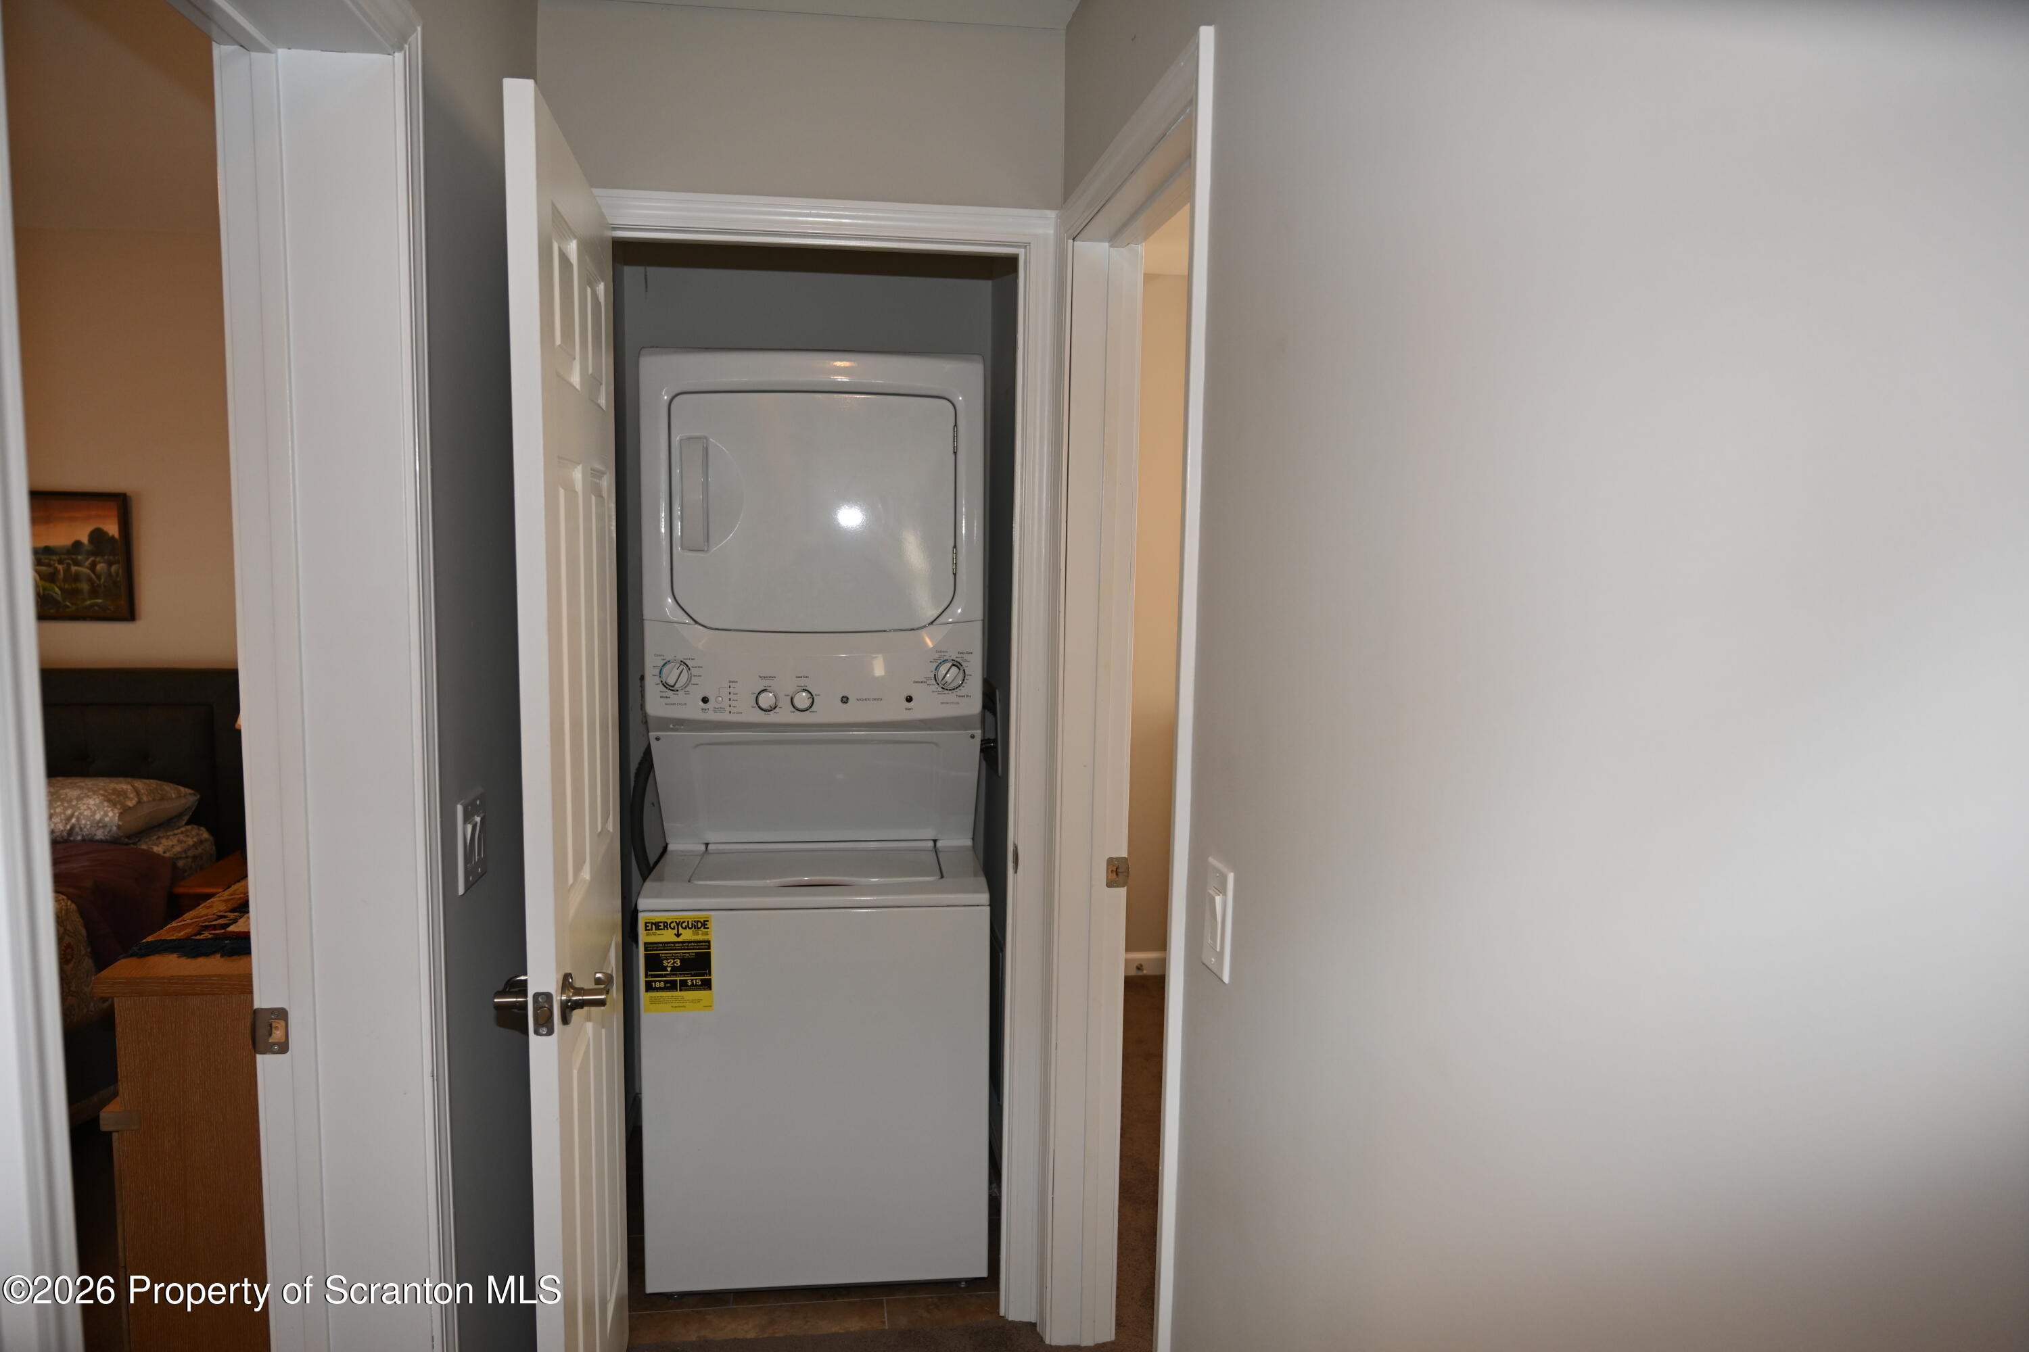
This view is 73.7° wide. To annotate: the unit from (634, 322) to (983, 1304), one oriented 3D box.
[{"bbox_3d":[-0.422,0.276,3.005,0.682,1.895,0.775,0,7,-6],"label":"unit"}]

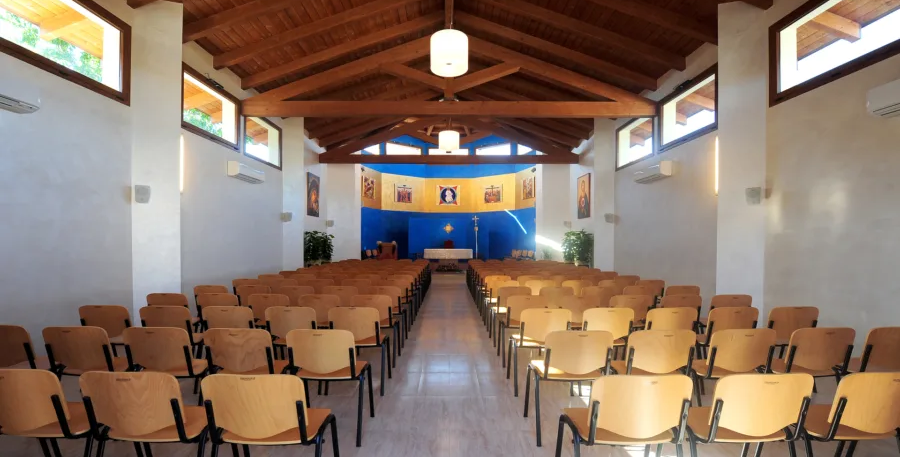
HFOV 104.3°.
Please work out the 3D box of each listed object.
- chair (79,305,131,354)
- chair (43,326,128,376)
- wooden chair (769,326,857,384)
[{"bbox_3d":[-3.185,1.147,3.484,0.535,0.815,0.500,0,-2,4],"label":"chair"},{"bbox_3d":[-2.605,1.116,2.685,0.535,0.815,0.500,0,-2,4],"label":"chair"},{"bbox_3d":[2.599,1.119,2.621,0.540,0.815,0.500,0,-2,0],"label":"wooden chair"}]

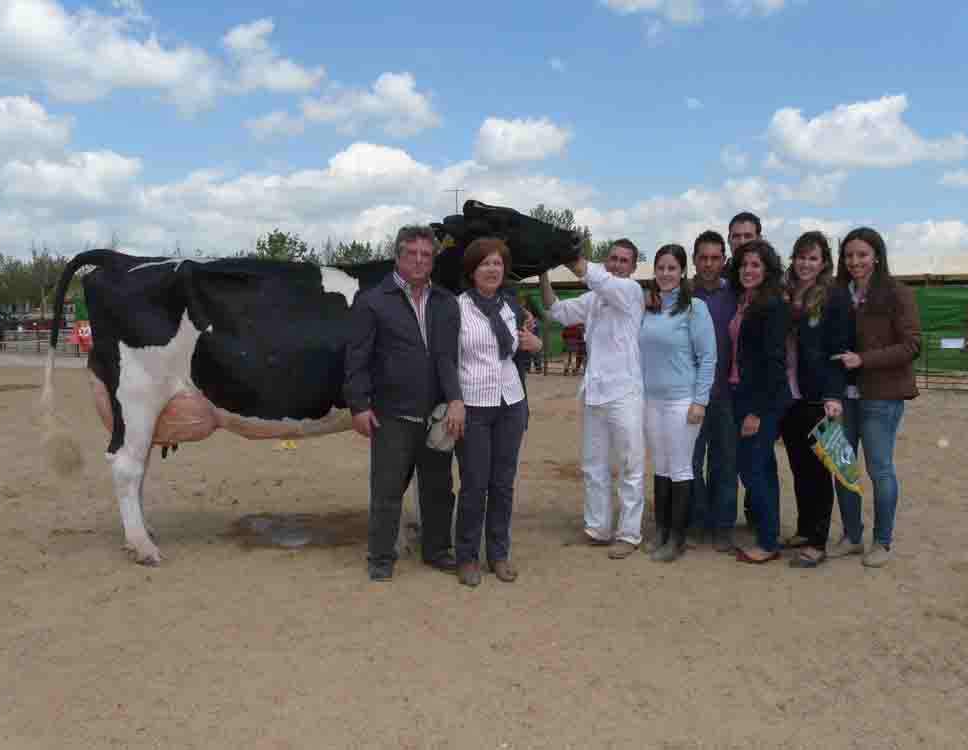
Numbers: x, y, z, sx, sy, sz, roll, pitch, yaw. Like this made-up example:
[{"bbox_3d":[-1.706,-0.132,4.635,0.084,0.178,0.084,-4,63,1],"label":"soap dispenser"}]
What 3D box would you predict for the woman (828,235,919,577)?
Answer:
[{"bbox_3d":[2.026,0.103,4.196,0.480,1.719,0.420,2,5,31],"label":"woman"}]

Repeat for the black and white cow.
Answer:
[{"bbox_3d":[-0.920,-0.016,4.460,2.880,1.920,0.720,0,4,-6],"label":"black and white cow"}]

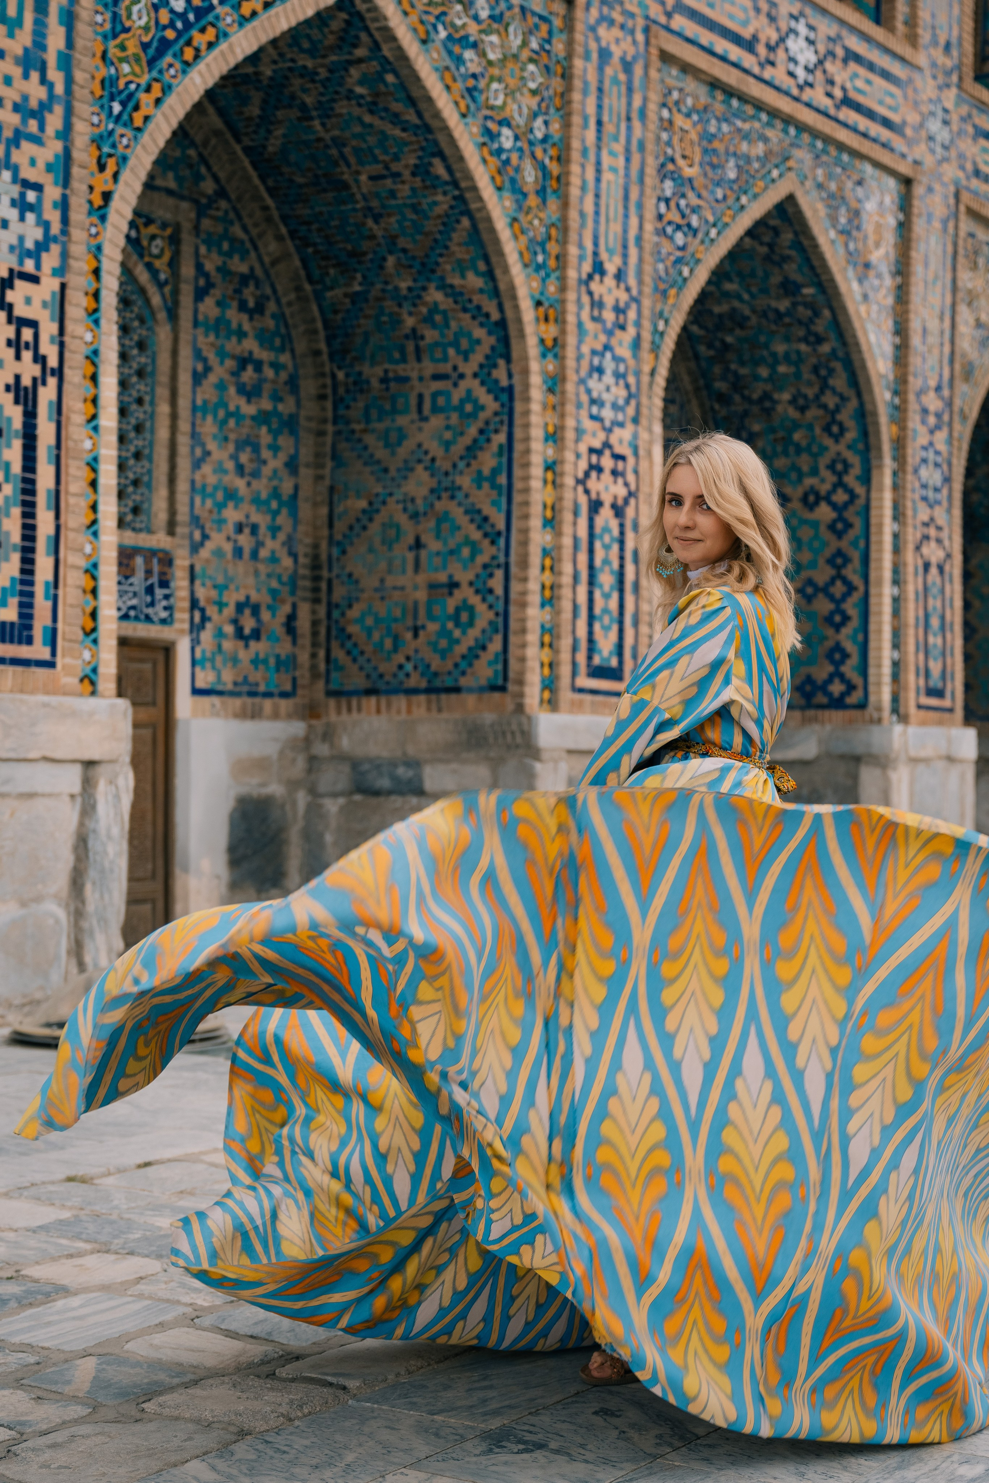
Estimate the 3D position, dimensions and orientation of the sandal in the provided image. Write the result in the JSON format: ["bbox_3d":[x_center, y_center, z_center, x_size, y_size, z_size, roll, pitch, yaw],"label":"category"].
[{"bbox_3d":[0.272,1.083,3.120,0.250,0.075,0.095,1,0,-9],"label":"sandal"}]

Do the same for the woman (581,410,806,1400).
[{"bbox_3d":[0.340,0.284,3.150,0.440,1.670,0.480,1,0,15],"label":"woman"}]

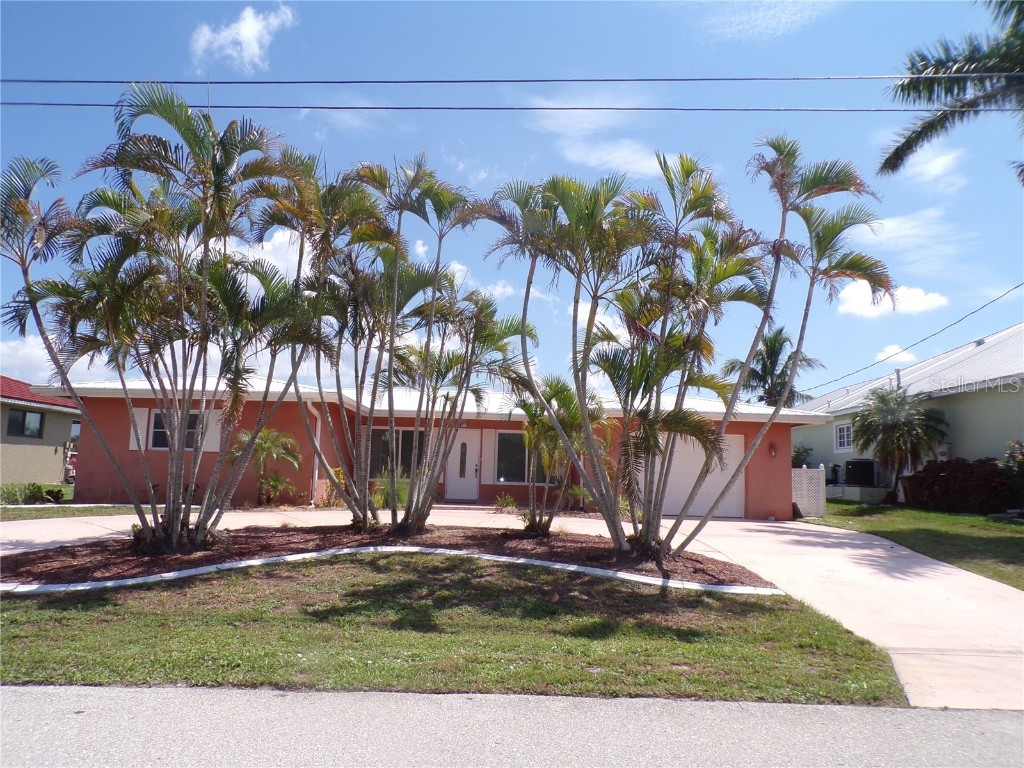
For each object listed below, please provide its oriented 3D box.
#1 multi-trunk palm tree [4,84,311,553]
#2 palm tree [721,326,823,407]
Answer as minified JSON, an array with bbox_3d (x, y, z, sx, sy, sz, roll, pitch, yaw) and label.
[{"bbox_3d":[-5.490,-1.200,11.000,4.700,7.300,3.800,1,-6,0],"label":"multi-trunk palm tree"},{"bbox_3d":[12.100,1.190,33.000,4.800,7.800,4.600,1,-6,0],"label":"palm tree"}]

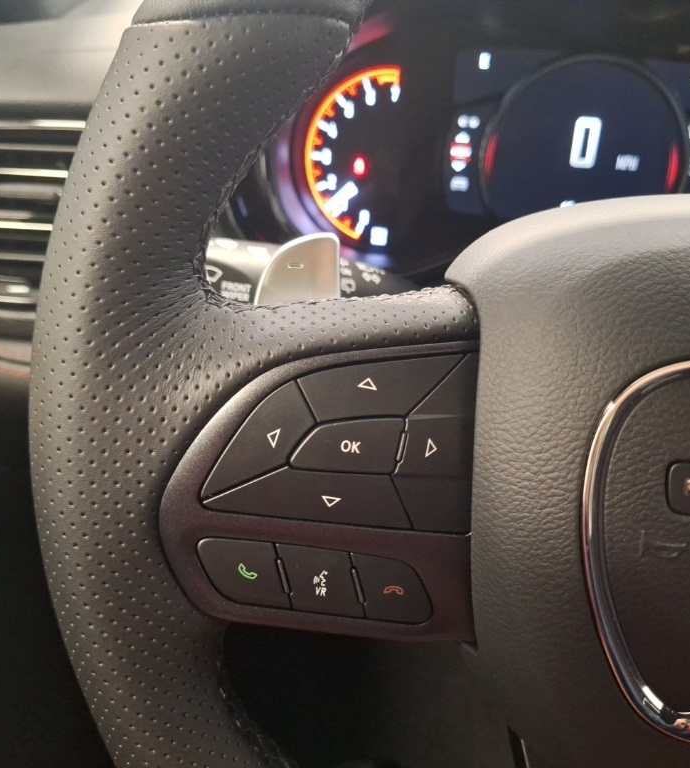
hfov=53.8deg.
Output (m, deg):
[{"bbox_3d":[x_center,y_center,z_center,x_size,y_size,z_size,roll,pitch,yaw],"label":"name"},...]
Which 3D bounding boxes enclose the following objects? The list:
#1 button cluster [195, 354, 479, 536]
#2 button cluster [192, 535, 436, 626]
[{"bbox_3d":[-0.001,0.013,0.170,0.068,0.044,0.010,5,0,0],"label":"button cluster"},{"bbox_3d":[-0.008,0.049,0.170,0.060,0.017,0.008,6,0,0],"label":"button cluster"}]

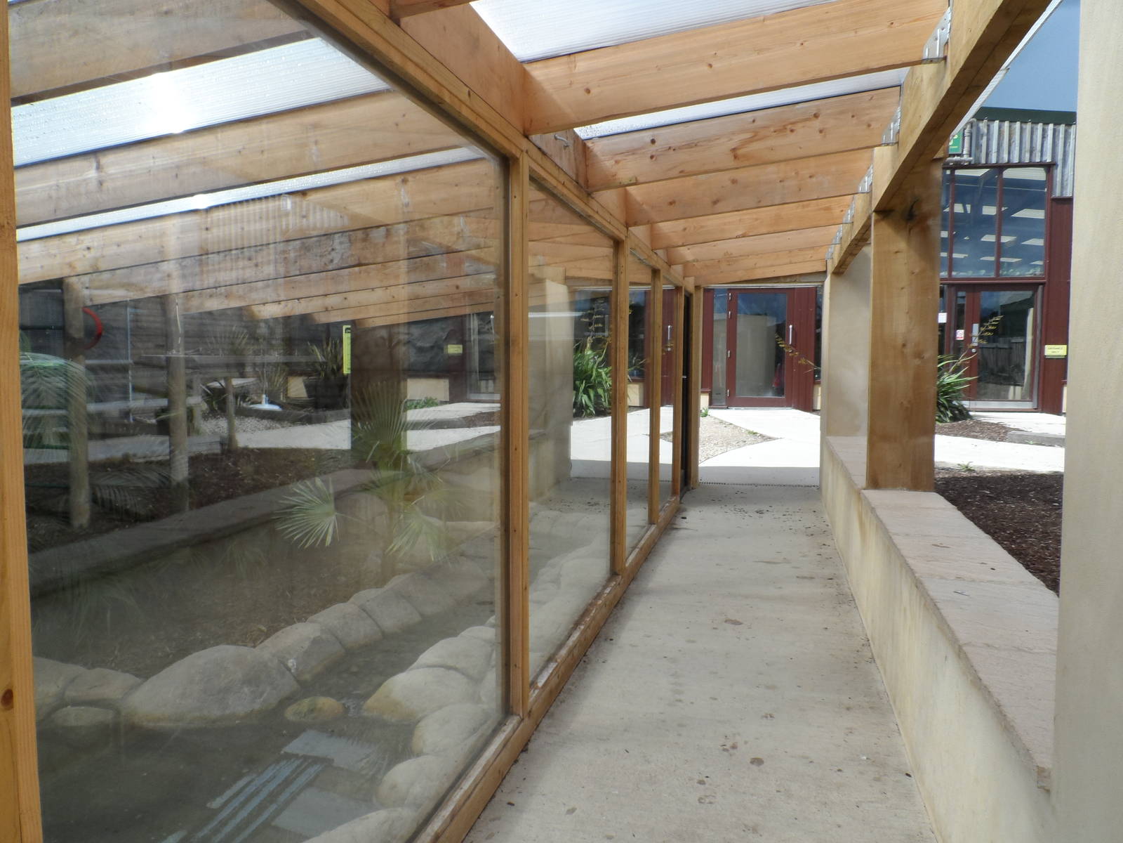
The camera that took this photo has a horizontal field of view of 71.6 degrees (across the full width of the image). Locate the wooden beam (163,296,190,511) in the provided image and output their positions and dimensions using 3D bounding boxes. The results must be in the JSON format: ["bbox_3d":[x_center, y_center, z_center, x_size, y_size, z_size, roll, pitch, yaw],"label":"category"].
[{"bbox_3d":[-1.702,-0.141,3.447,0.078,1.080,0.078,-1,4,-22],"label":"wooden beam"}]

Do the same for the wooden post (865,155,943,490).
[{"bbox_3d":[1.878,-0.512,4.272,0.328,1.750,0.164,1,5,15],"label":"wooden post"}]

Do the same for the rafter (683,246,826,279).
[{"bbox_3d":[1.636,-1.437,6.641,1.277,0.222,0.049,-7,2,16],"label":"rafter"}]

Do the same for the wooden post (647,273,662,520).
[{"bbox_3d":[0.679,-0.173,5.640,0.082,1.825,0.070,1,4,15],"label":"wooden post"}]

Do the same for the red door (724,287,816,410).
[{"bbox_3d":[3.586,-1.246,13.400,1.570,2.084,0.090,0,4,3],"label":"red door"}]

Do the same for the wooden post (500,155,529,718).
[{"bbox_3d":[-0.160,0.069,2.752,0.085,1.960,0.085,1,5,15],"label":"wooden post"}]

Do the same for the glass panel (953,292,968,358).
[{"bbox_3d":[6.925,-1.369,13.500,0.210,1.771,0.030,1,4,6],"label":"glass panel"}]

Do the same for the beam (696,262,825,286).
[{"bbox_3d":[2.016,-1.546,7.915,1.319,0.225,0.050,-5,3,16],"label":"beam"}]

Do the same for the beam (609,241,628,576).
[{"bbox_3d":[0.332,-0.057,4.516,0.084,1.925,0.089,1,5,15],"label":"beam"}]

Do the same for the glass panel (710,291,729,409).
[{"bbox_3d":[2.786,-1.297,13.700,0.274,2.014,0.030,1,4,6],"label":"glass panel"}]

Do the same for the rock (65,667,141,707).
[{"bbox_3d":[-1.817,1.075,3.086,0.265,0.115,0.170,-2,4,-33],"label":"rock"}]

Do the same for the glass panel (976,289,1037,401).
[{"bbox_3d":[7.512,-1.289,13.150,0.993,1.867,0.050,0,4,3],"label":"glass panel"}]

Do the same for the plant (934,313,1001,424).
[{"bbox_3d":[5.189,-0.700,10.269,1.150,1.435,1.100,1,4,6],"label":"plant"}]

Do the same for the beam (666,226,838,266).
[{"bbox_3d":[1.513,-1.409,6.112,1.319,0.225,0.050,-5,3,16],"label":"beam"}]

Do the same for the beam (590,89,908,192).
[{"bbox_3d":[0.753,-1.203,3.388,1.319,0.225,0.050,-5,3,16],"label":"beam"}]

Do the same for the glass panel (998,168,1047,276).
[{"bbox_3d":[7.979,-3.417,13.450,0.718,1.820,0.030,1,4,6],"label":"glass panel"}]

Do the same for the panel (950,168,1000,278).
[{"bbox_3d":[7.172,-3.430,13.500,0.725,1.827,0.030,1,4,6],"label":"panel"}]

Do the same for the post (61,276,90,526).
[{"bbox_3d":[-2.275,-0.093,3.658,0.082,1.152,0.082,1,4,16],"label":"post"}]

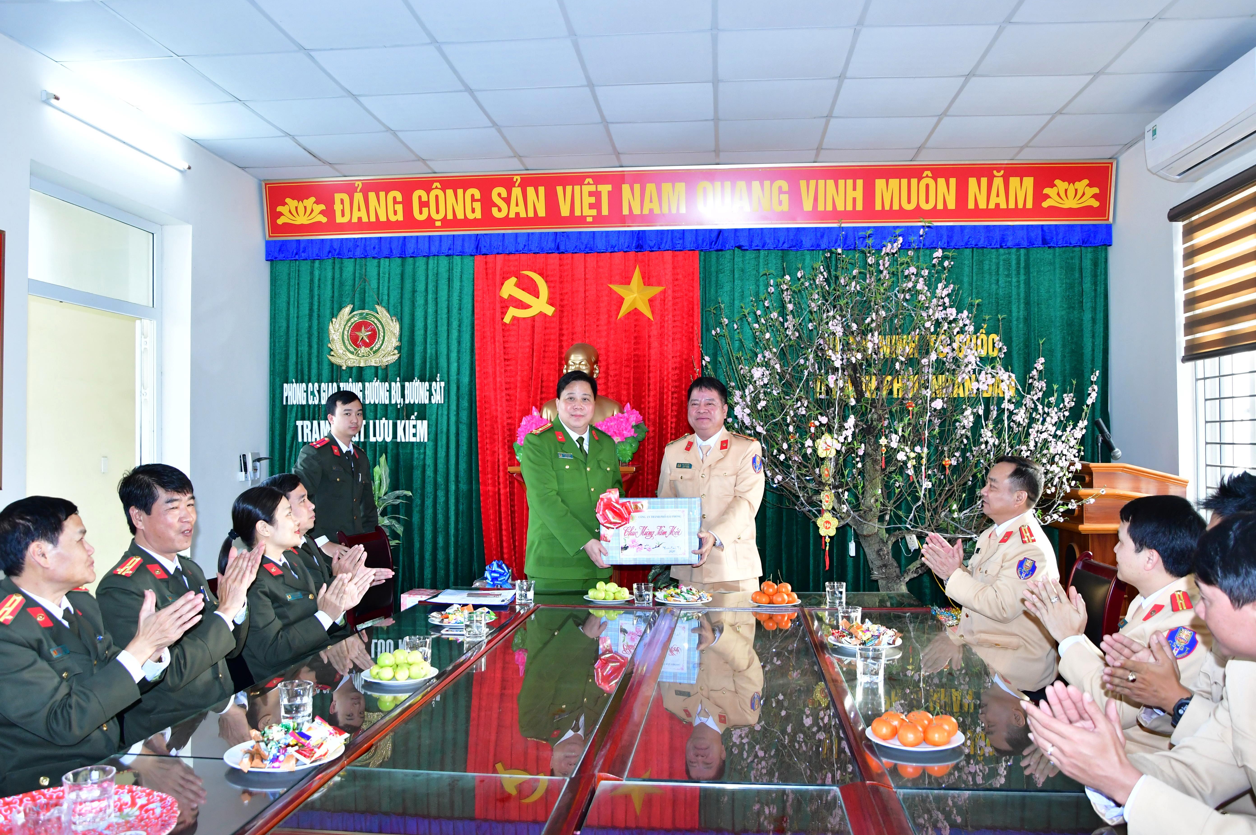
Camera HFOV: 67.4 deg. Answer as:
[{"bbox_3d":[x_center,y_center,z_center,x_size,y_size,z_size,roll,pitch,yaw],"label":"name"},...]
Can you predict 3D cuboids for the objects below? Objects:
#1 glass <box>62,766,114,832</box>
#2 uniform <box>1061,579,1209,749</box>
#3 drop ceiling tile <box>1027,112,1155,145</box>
[{"bbox_3d":[-0.851,0.604,1.490,0.073,0.081,0.073,0,-1,6],"label":"glass"},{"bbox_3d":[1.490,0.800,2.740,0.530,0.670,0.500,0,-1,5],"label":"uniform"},{"bbox_3d":[2.561,-1.582,5.166,0.600,0.020,0.600,0,-1,6],"label":"drop ceiling tile"}]

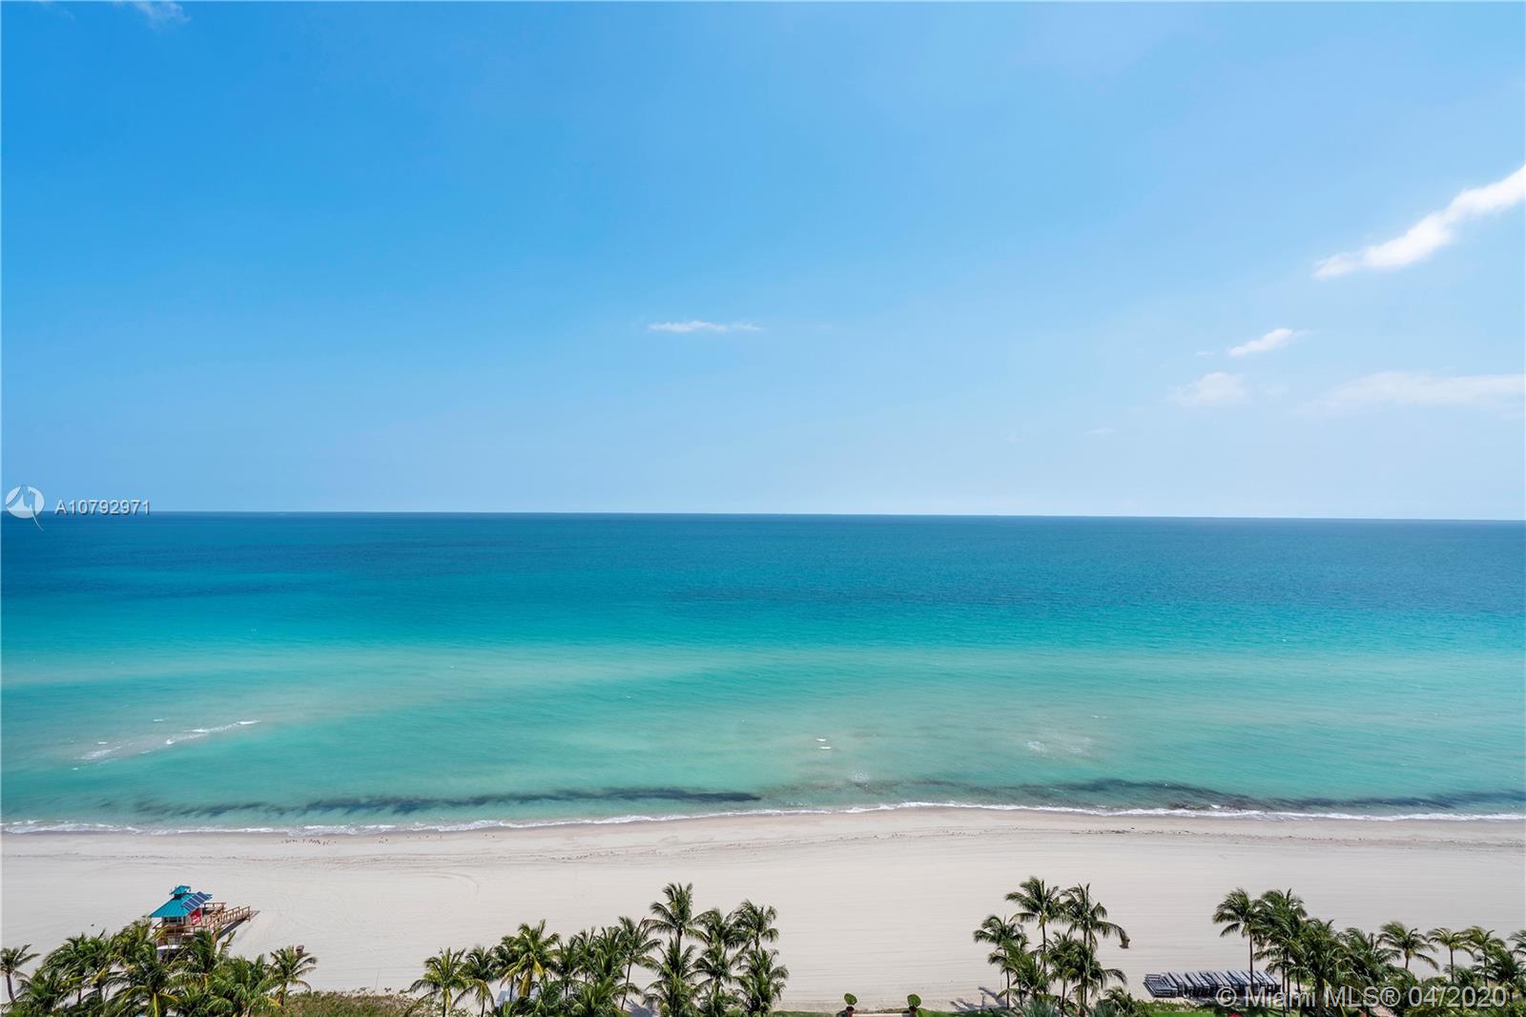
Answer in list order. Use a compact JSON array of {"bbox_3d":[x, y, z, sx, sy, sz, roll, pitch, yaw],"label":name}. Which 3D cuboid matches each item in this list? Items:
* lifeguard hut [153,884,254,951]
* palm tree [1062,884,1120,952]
[{"bbox_3d":[-63.880,45.830,78.230,6.000,7.000,9.200,0,0,0],"label":"lifeguard hut"},{"bbox_3d":[31.500,43.120,65.510,5.600,11.300,5.200,0,-1,0],"label":"palm tree"}]

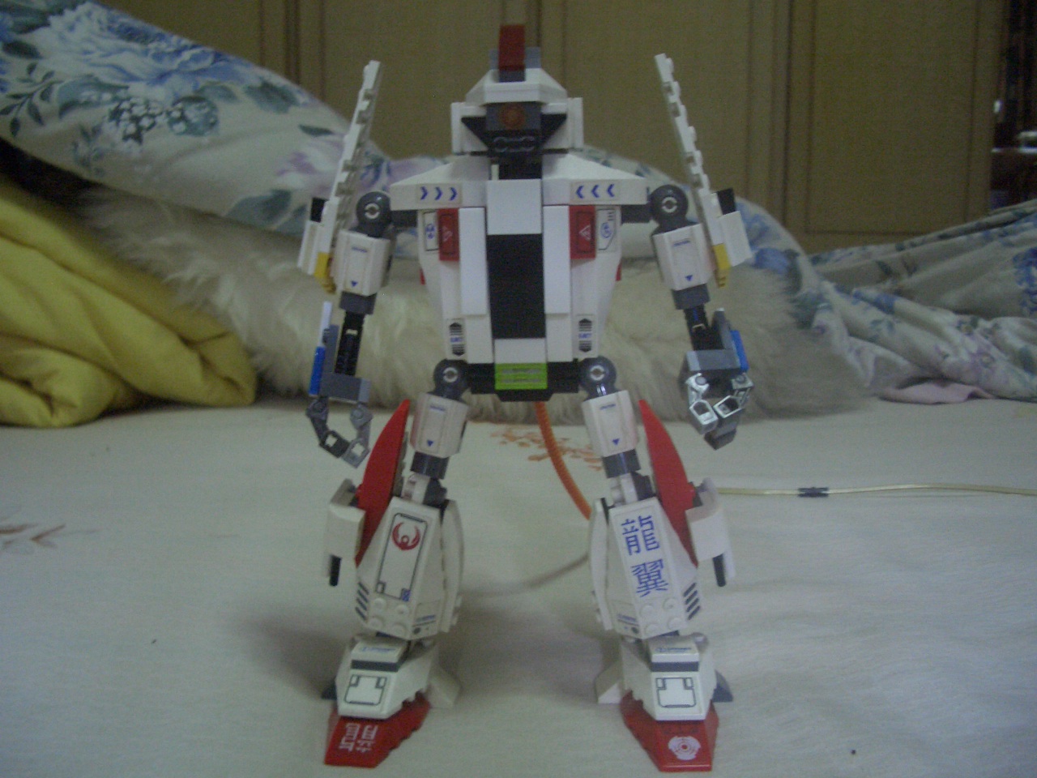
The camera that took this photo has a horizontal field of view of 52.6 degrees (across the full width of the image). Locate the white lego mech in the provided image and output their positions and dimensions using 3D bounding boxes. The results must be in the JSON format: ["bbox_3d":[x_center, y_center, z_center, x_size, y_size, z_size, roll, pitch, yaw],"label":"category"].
[{"bbox_3d":[0.003,-0.002,0.352,0.150,0.230,0.095,1,8,6],"label":"white lego mech"}]

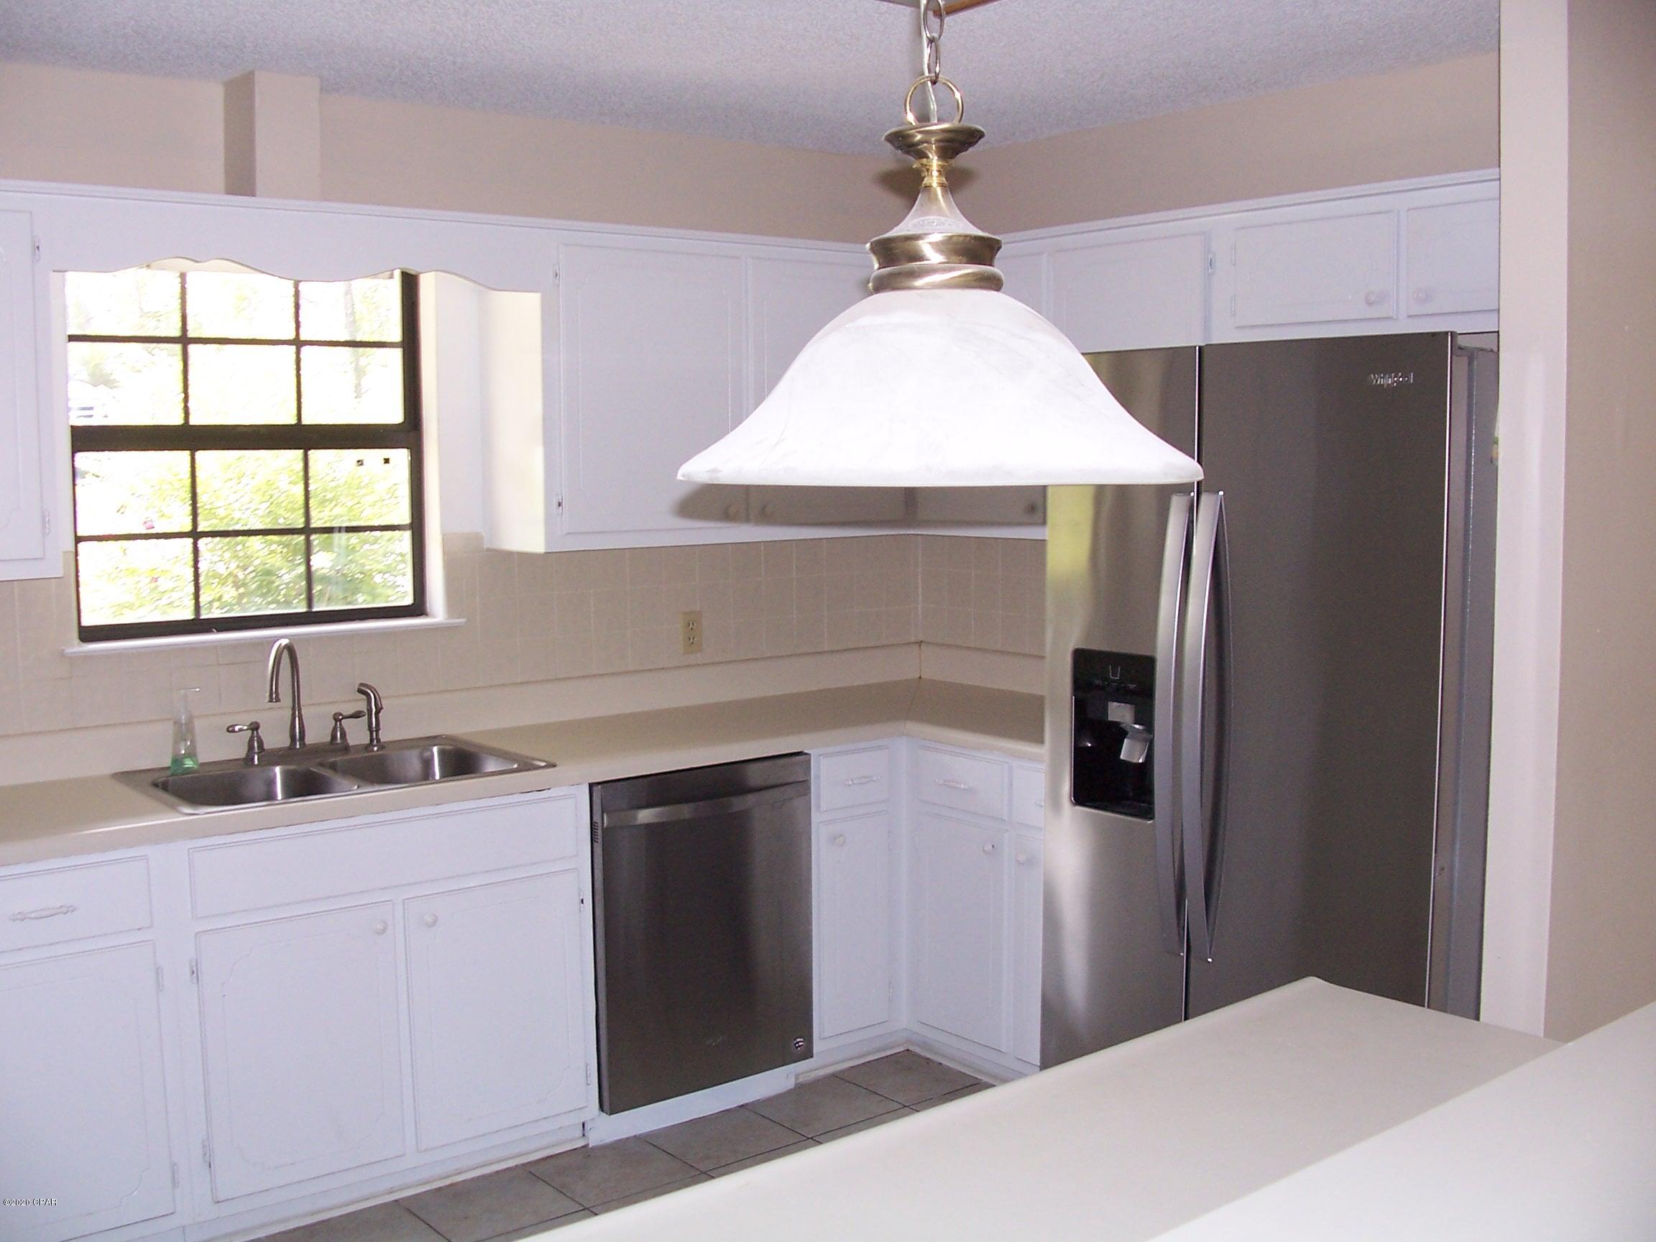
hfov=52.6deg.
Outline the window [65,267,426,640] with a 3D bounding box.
[{"bbox_3d":[-1.349,-0.422,3.914,0.886,0.896,0.091,-5,7,-38],"label":"window"}]

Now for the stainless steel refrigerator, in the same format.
[{"bbox_3d":[1.008,0.365,3.318,0.886,1.802,0.913,-5,7,-38],"label":"stainless steel refrigerator"}]

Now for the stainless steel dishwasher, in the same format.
[{"bbox_3d":[-0.459,0.727,4.181,0.601,0.821,0.619,-5,7,-38],"label":"stainless steel dishwasher"}]

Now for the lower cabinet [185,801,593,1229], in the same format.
[{"bbox_3d":[-1.055,0.794,3.730,0.921,0.874,0.614,-5,7,-38],"label":"lower cabinet"}]

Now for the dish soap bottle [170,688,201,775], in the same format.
[{"bbox_3d":[-1.415,0.236,3.683,0.072,0.186,0.056,-3,6,-27],"label":"dish soap bottle"}]

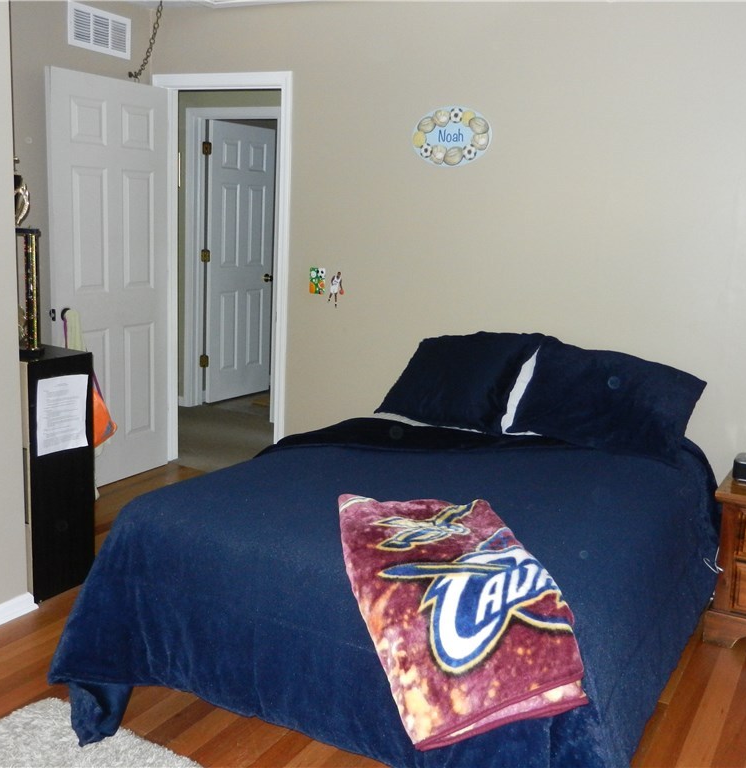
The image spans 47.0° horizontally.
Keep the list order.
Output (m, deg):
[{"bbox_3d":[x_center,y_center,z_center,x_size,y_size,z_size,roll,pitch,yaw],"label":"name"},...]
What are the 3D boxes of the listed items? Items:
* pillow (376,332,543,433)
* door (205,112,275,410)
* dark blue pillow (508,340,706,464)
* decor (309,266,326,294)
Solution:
[{"bbox_3d":[0.369,-0.024,3.672,0.600,0.170,0.460,9,54,31],"label":"pillow"},{"bbox_3d":[-0.997,-0.903,6.514,0.040,2.030,0.730,10,13,33],"label":"door"},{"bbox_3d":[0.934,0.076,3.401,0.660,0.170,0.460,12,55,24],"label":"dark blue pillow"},{"bbox_3d":[-0.279,-0.519,4.339,0.094,0.132,0.010,8,12,26],"label":"decor"}]

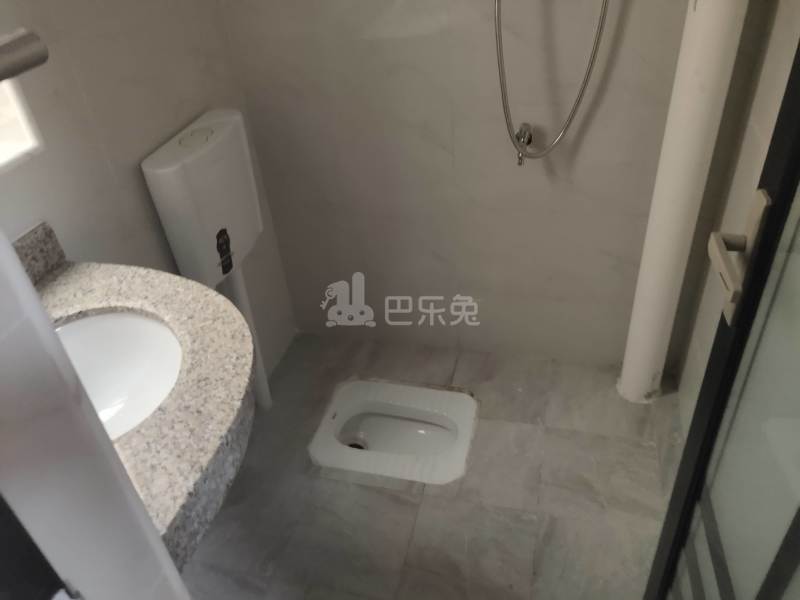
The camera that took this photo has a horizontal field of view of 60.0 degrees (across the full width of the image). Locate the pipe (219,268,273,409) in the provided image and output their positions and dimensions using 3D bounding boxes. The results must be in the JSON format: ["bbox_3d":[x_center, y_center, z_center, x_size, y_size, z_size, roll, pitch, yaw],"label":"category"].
[{"bbox_3d":[-0.431,0.106,1.977,0.040,0.550,0.040,5,38,13],"label":"pipe"}]

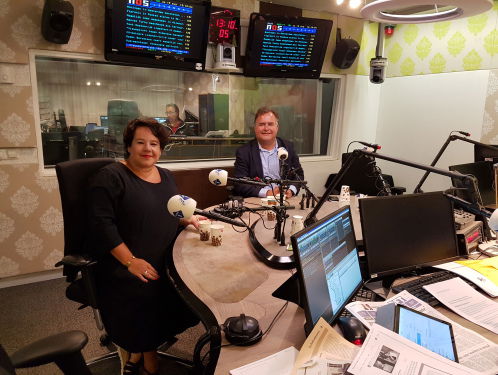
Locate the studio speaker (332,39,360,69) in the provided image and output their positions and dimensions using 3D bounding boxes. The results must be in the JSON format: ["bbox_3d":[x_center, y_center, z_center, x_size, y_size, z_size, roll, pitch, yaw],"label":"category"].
[{"bbox_3d":[0.911,-1.247,3.500,0.175,0.265,0.165,-6,34,-29],"label":"studio speaker"}]

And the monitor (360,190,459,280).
[{"bbox_3d":[0.692,0.193,1.623,0.515,0.320,0.060,-4,-1,-24],"label":"monitor"}]

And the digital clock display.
[{"bbox_3d":[-0.194,-1.306,3.030,0.280,0.280,0.070,-5,16,-26],"label":"digital clock display"}]

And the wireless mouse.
[{"bbox_3d":[0.326,0.456,1.185,0.066,0.038,0.115,-2,15,-15],"label":"wireless mouse"}]

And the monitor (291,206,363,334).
[{"bbox_3d":[0.267,0.266,1.295,0.060,0.320,0.468,-5,7,36],"label":"monitor"}]

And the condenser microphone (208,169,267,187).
[{"bbox_3d":[-0.062,-0.047,1.850,0.270,0.085,0.085,-5,16,-27],"label":"condenser microphone"}]

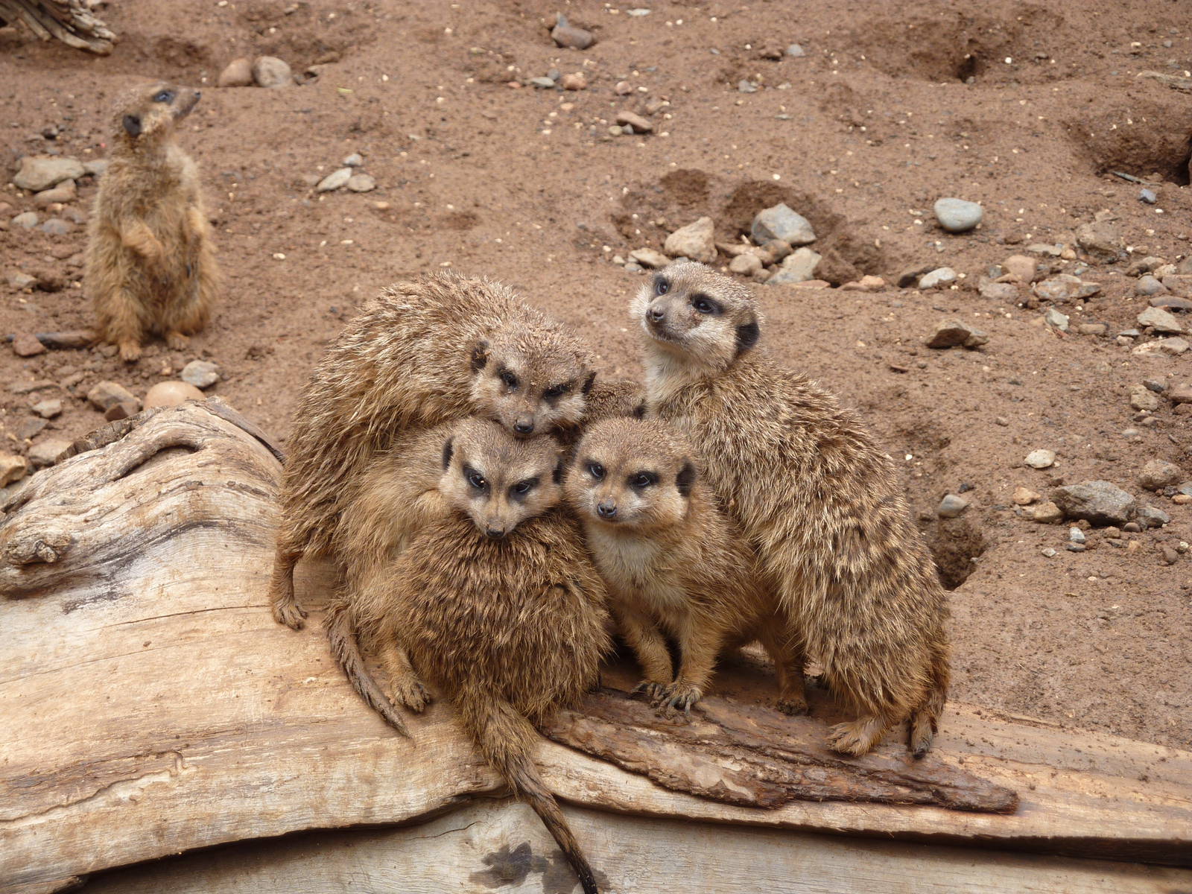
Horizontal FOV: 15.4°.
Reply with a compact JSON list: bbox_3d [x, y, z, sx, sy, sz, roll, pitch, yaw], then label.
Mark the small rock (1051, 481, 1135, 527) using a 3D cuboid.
[{"bbox_3d":[0.428,0.049,3.794,0.071,0.036,0.047,0,24,0],"label":"small rock"}]

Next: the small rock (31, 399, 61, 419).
[{"bbox_3d":[-0.469,-0.033,3.759,0.025,0.016,0.023,0,20,0],"label":"small rock"}]

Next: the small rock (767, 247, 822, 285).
[{"bbox_3d":[0.186,-0.171,4.151,0.053,0.034,0.042,0,20,0],"label":"small rock"}]

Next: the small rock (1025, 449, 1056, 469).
[{"bbox_3d":[0.393,0.011,3.902,0.026,0.017,0.022,0,24,0],"label":"small rock"}]

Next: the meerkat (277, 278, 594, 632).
[{"bbox_3d":[-0.099,0.003,2.680,0.190,0.205,0.130,11,23,26],"label":"meerkat"}]

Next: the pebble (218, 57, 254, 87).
[{"bbox_3d":[-0.395,-0.411,4.836,0.038,0.031,0.035,0,24,0],"label":"pebble"}]

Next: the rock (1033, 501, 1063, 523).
[{"bbox_3d":[0.361,0.052,3.523,0.025,0.017,0.023,0,20,0],"label":"rock"}]

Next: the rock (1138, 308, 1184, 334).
[{"bbox_3d":[0.536,-0.120,4.190,0.044,0.023,0.032,0,24,0],"label":"rock"}]

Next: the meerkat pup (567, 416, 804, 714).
[{"bbox_3d":[0.066,0.056,2.520,0.105,0.170,0.175,14,24,34],"label":"meerkat pup"}]

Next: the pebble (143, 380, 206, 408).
[{"bbox_3d":[-0.346,-0.039,3.615,0.049,0.030,0.040,0,23,0],"label":"pebble"}]

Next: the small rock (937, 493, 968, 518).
[{"bbox_3d":[0.286,0.047,3.536,0.025,0.019,0.025,0,20,0],"label":"small rock"}]

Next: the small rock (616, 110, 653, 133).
[{"bbox_3d":[0.037,-0.315,4.275,0.035,0.022,0.027,0,23,0],"label":"small rock"}]

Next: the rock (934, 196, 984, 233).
[{"bbox_3d":[0.330,-0.211,4.020,0.045,0.032,0.036,0,23,0],"label":"rock"}]

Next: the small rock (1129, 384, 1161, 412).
[{"bbox_3d":[0.452,-0.040,3.629,0.025,0.020,0.022,0,23,0],"label":"small rock"}]

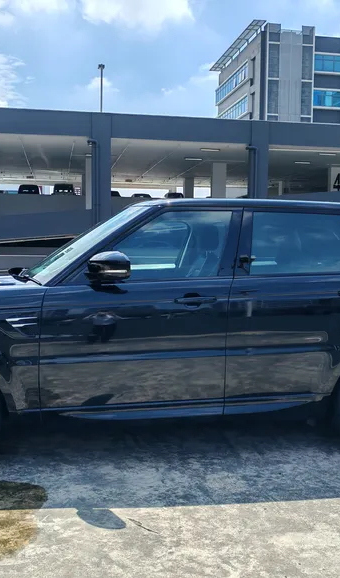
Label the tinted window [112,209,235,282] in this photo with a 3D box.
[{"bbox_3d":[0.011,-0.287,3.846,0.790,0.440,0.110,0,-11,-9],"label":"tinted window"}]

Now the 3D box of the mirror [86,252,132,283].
[{"bbox_3d":[-0.365,-0.132,3.636,0.255,0.195,0.170,0,4,-9],"label":"mirror"}]

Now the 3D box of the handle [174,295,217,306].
[{"bbox_3d":[0.165,0.069,3.724,0.260,0.050,0.060,0,4,-9],"label":"handle"}]

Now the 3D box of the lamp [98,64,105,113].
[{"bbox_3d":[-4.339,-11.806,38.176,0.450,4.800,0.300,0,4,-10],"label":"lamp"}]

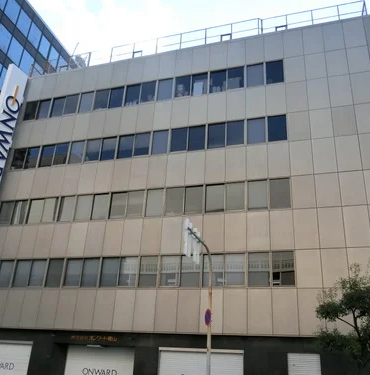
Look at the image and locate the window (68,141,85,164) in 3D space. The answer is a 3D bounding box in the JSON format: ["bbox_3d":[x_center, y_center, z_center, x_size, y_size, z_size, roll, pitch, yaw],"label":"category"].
[{"bbox_3d":[-6.564,-2.138,25.517,1.012,1.573,0.100,-5,-24,17],"label":"window"}]

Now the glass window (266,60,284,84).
[{"bbox_3d":[4.708,-6.065,21.946,0.894,1.432,0.100,-5,-26,18],"label":"glass window"}]

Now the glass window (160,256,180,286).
[{"bbox_3d":[-0.678,3.801,18.976,0.879,1.442,0.100,-5,-25,18],"label":"glass window"}]

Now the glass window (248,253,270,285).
[{"bbox_3d":[3.120,3.477,17.765,0.879,1.442,0.100,-5,-25,18],"label":"glass window"}]

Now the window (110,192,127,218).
[{"bbox_3d":[-3.388,0.914,21.451,0.952,1.428,0.090,-5,-25,18],"label":"window"}]

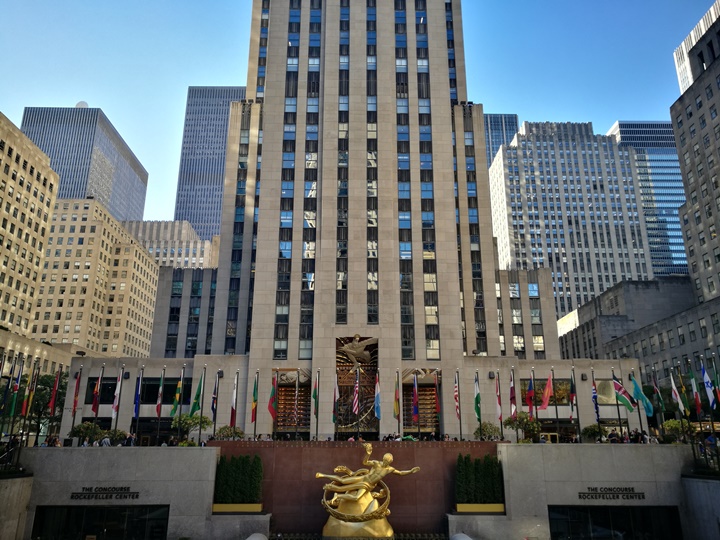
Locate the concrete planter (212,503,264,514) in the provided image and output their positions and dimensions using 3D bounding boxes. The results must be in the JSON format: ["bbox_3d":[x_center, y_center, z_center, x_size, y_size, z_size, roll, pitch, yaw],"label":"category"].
[{"bbox_3d":[-7.170,14.143,33.310,2.890,0.600,0.750,0,-17,-1],"label":"concrete planter"}]

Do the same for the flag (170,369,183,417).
[{"bbox_3d":[-12.013,8.067,36.765,0.785,2.952,0.500,0,-17,0],"label":"flag"}]

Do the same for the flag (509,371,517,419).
[{"bbox_3d":[9.777,8.013,35.868,0.450,2.970,0.350,0,-17,-1],"label":"flag"}]

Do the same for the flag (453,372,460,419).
[{"bbox_3d":[6.443,8.326,37.194,0.420,3.050,0.350,0,-17,-1],"label":"flag"}]

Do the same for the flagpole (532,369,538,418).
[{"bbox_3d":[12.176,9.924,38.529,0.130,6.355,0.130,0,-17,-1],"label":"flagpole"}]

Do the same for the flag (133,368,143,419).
[{"bbox_3d":[-13.848,7.750,35.117,0.450,2.970,0.350,0,-17,-1],"label":"flag"}]

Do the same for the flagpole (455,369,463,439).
[{"bbox_3d":[7.190,10.367,40.174,0.130,6.447,0.130,0,-17,-1],"label":"flagpole"}]

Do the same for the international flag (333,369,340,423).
[{"bbox_3d":[-1.758,9.608,42.014,0.500,3.619,0.400,0,-17,-1],"label":"international flag"}]

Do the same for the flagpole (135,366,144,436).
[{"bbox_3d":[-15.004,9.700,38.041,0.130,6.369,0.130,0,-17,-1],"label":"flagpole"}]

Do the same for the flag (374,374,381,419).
[{"bbox_3d":[1.368,9.552,42.082,0.480,3.407,0.400,0,-17,-1],"label":"flag"}]

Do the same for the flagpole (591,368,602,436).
[{"bbox_3d":[16.366,9.961,38.604,0.130,6.347,0.130,0,-17,-1],"label":"flagpole"}]

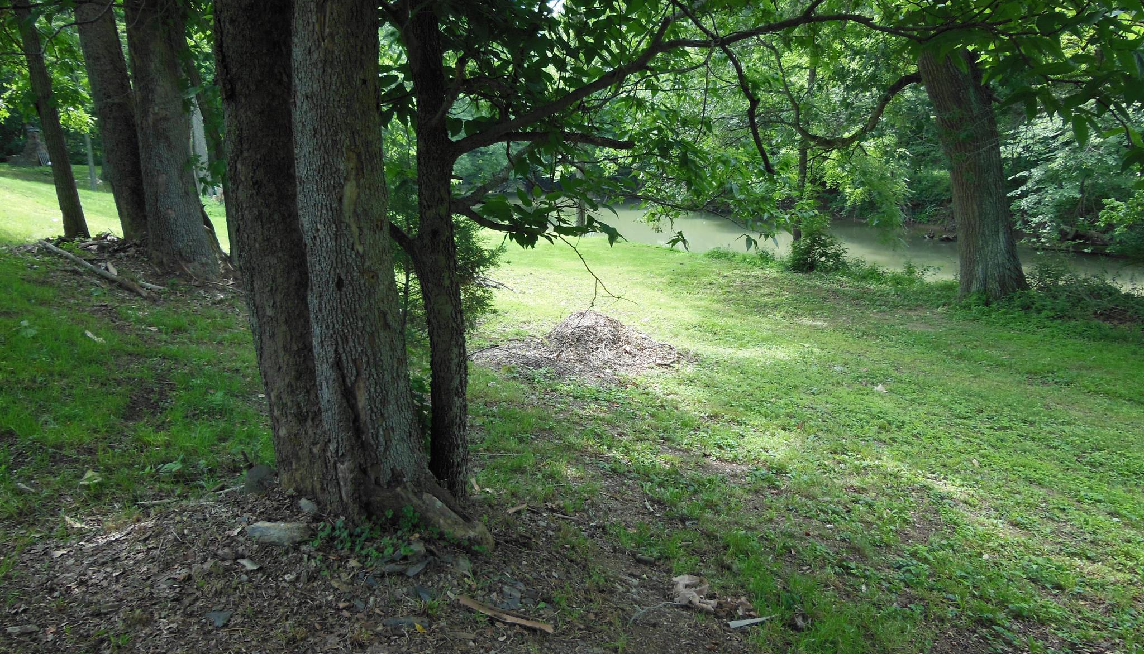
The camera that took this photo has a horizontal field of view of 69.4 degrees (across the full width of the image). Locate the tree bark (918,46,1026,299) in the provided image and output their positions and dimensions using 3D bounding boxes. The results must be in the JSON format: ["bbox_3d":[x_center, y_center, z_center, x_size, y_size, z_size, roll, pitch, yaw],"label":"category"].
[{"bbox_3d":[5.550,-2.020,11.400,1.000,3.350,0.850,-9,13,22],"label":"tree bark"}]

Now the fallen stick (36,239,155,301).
[{"bbox_3d":[-4.969,-0.626,8.550,2.640,0.130,0.140,18,21,35],"label":"fallen stick"}]

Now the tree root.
[{"bbox_3d":[-0.565,0.765,3.420,0.470,0.220,0.270,-2,12,-9],"label":"tree root"}]

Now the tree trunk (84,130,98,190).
[{"bbox_3d":[-15.714,-5.447,27.000,0.240,1.850,0.230,-5,13,-22],"label":"tree trunk"}]

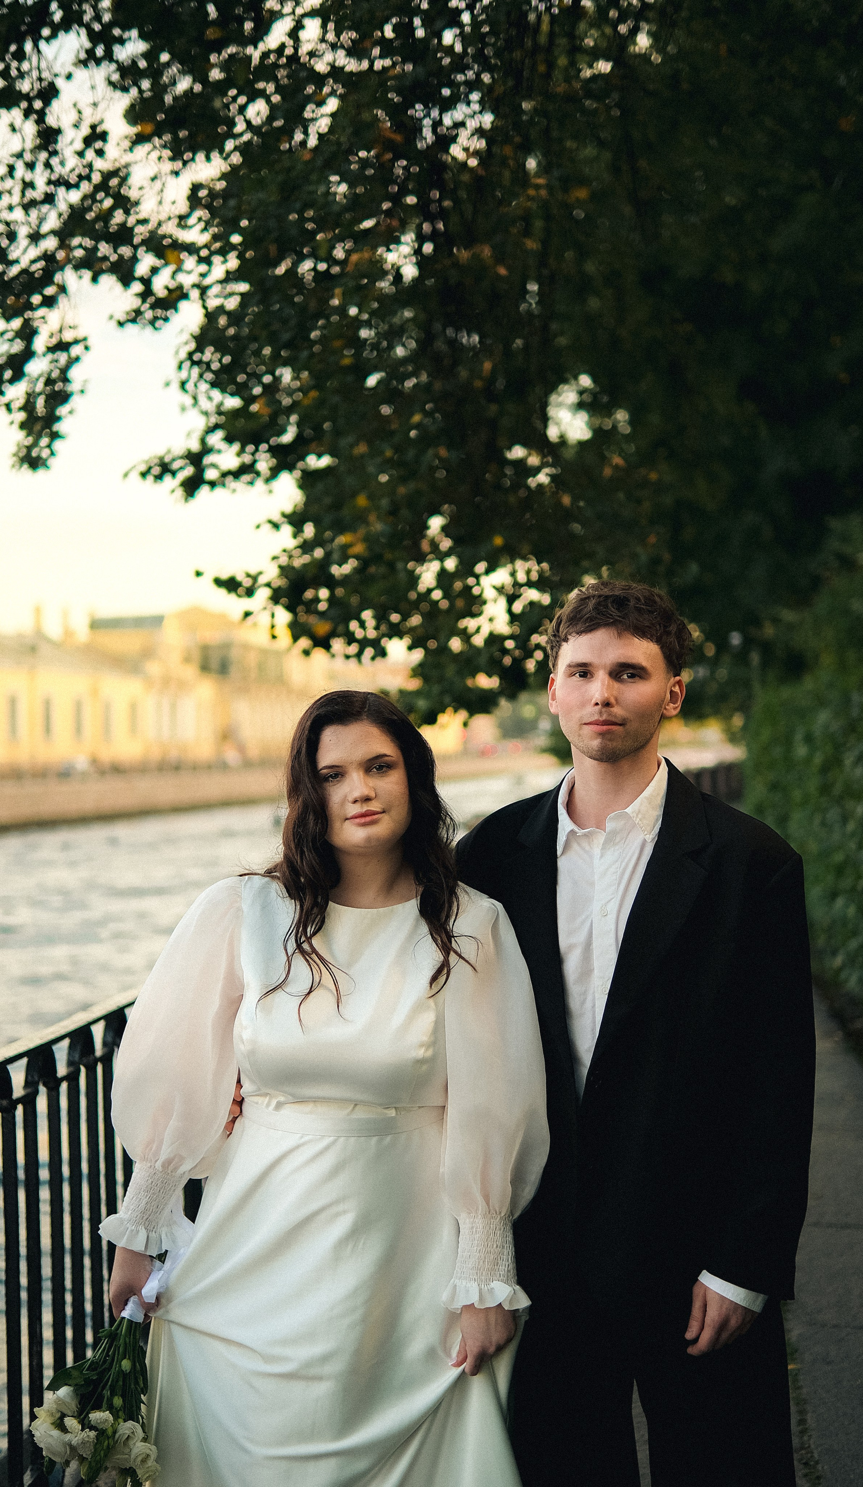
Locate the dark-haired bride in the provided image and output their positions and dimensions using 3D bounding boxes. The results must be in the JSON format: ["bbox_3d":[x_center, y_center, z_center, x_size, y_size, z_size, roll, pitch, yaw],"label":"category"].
[{"bbox_3d":[-0.135,0.775,2.780,0.620,1.680,0.430,-1,0,-5],"label":"dark-haired bride"}]

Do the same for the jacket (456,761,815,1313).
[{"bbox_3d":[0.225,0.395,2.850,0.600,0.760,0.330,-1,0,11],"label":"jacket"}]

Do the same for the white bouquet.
[{"bbox_3d":[-0.433,0.838,2.700,0.180,0.340,0.170,16,-7,0],"label":"white bouquet"}]

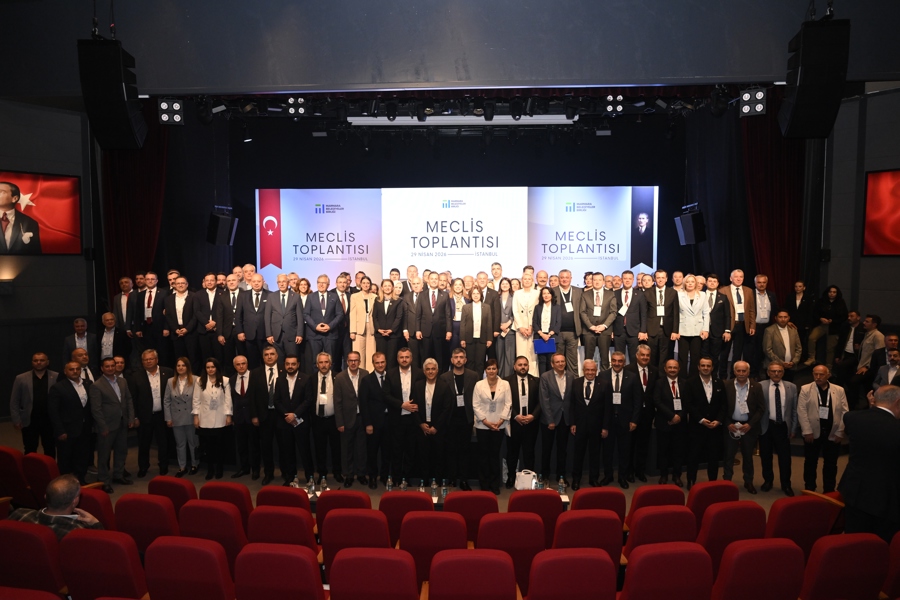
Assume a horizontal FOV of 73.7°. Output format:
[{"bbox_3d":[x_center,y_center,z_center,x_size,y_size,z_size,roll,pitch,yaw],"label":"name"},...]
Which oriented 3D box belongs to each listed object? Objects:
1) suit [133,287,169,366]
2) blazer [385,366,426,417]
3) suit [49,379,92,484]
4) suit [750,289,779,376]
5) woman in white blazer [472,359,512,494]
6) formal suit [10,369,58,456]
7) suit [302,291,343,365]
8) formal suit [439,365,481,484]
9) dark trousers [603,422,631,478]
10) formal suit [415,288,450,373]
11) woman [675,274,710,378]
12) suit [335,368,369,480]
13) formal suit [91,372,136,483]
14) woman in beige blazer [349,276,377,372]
[{"bbox_3d":[-4.717,0.528,9.450,0.550,1.488,0.330,-2,4,-24],"label":"suit"},{"bbox_3d":[-0.614,1.289,8.100,0.570,0.792,0.380,0,4,-3],"label":"blazer"},{"bbox_3d":[-5.060,1.743,8.000,0.370,1.428,0.580,2,4,33],"label":"suit"},{"bbox_3d":[5.032,0.564,9.600,0.520,1.456,0.320,2,4,24],"label":"suit"},{"bbox_3d":[0.533,1.589,7.520,0.500,1.713,0.330,0,4,3],"label":"woman in white blazer"},{"bbox_3d":[-5.692,1.675,8.179,0.570,1.498,0.340,-3,5,-36],"label":"formal suit"},{"bbox_3d":[-1.863,0.546,8.800,0.580,1.373,0.340,-1,4,-8],"label":"suit"},{"bbox_3d":[0.139,1.664,7.838,0.580,1.580,0.330,0,4,2],"label":"formal suit"},{"bbox_3d":[2.155,1.925,7.720,0.380,0.813,0.280,0,4,6],"label":"dark trousers"},{"bbox_3d":[-0.270,0.552,9.755,0.580,1.528,0.330,0,3,-1],"label":"formal suit"},{"bbox_3d":[3.718,0.471,9.200,0.520,1.734,0.330,1,4,20],"label":"woman"},{"bbox_3d":[-1.256,1.615,7.730,0.490,1.479,0.320,-1,4,-20],"label":"suit"},{"bbox_3d":[-4.500,1.717,8.000,0.360,1.482,0.560,3,5,40],"label":"formal suit"},{"bbox_3d":[-1.355,0.486,9.400,0.470,1.716,0.320,-1,4,-20],"label":"woman in beige blazer"}]

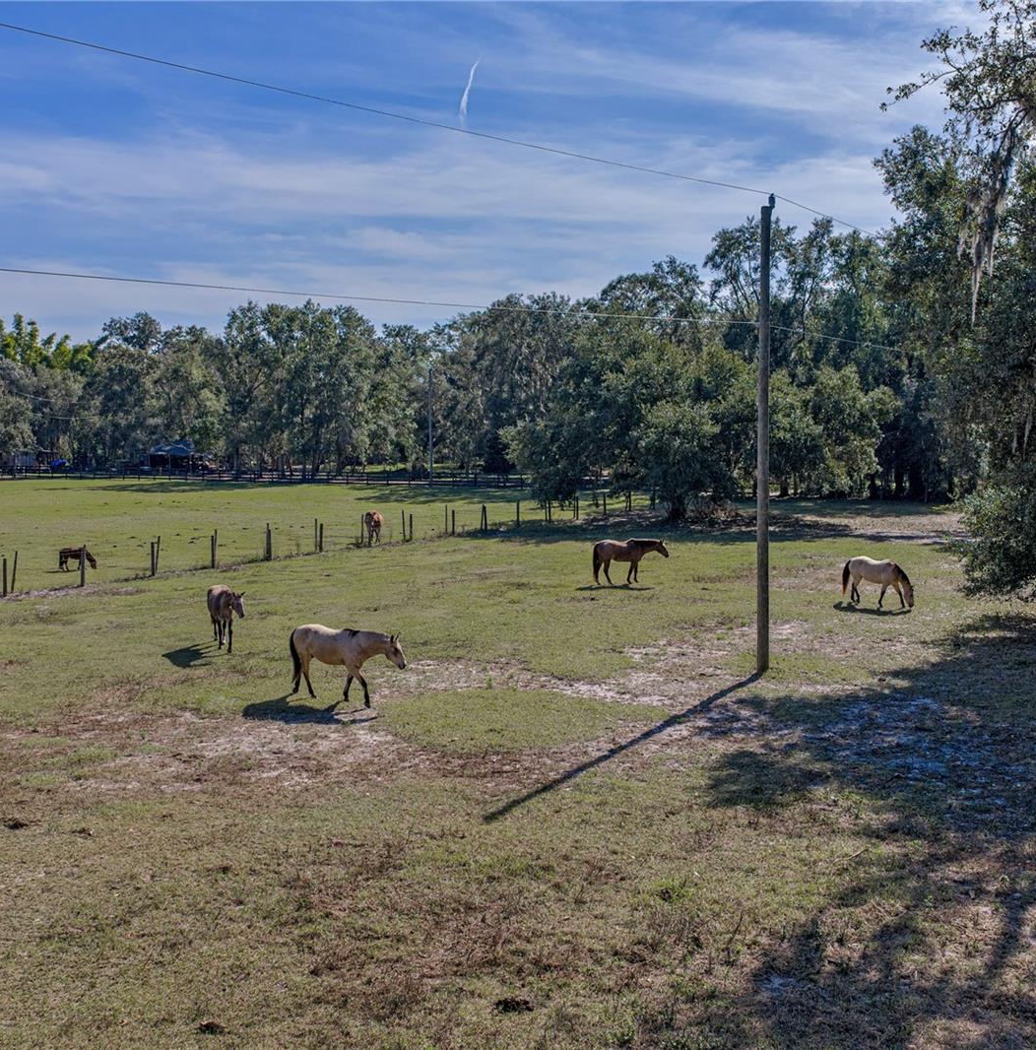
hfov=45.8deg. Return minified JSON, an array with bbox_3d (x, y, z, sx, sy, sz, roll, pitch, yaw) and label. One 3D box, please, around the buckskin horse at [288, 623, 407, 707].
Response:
[{"bbox_3d":[-3.409,2.720,24.242,2.520,1.520,0.600,3,5,32],"label":"buckskin horse"}]

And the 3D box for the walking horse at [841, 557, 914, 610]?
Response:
[{"bbox_3d":[11.019,1.750,37.545,2.200,1.450,0.600,3,6,38],"label":"walking horse"}]

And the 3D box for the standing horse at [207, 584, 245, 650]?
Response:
[{"bbox_3d":[-7.297,2.319,30.844,0.660,1.480,2.150,-2,5,-24],"label":"standing horse"}]

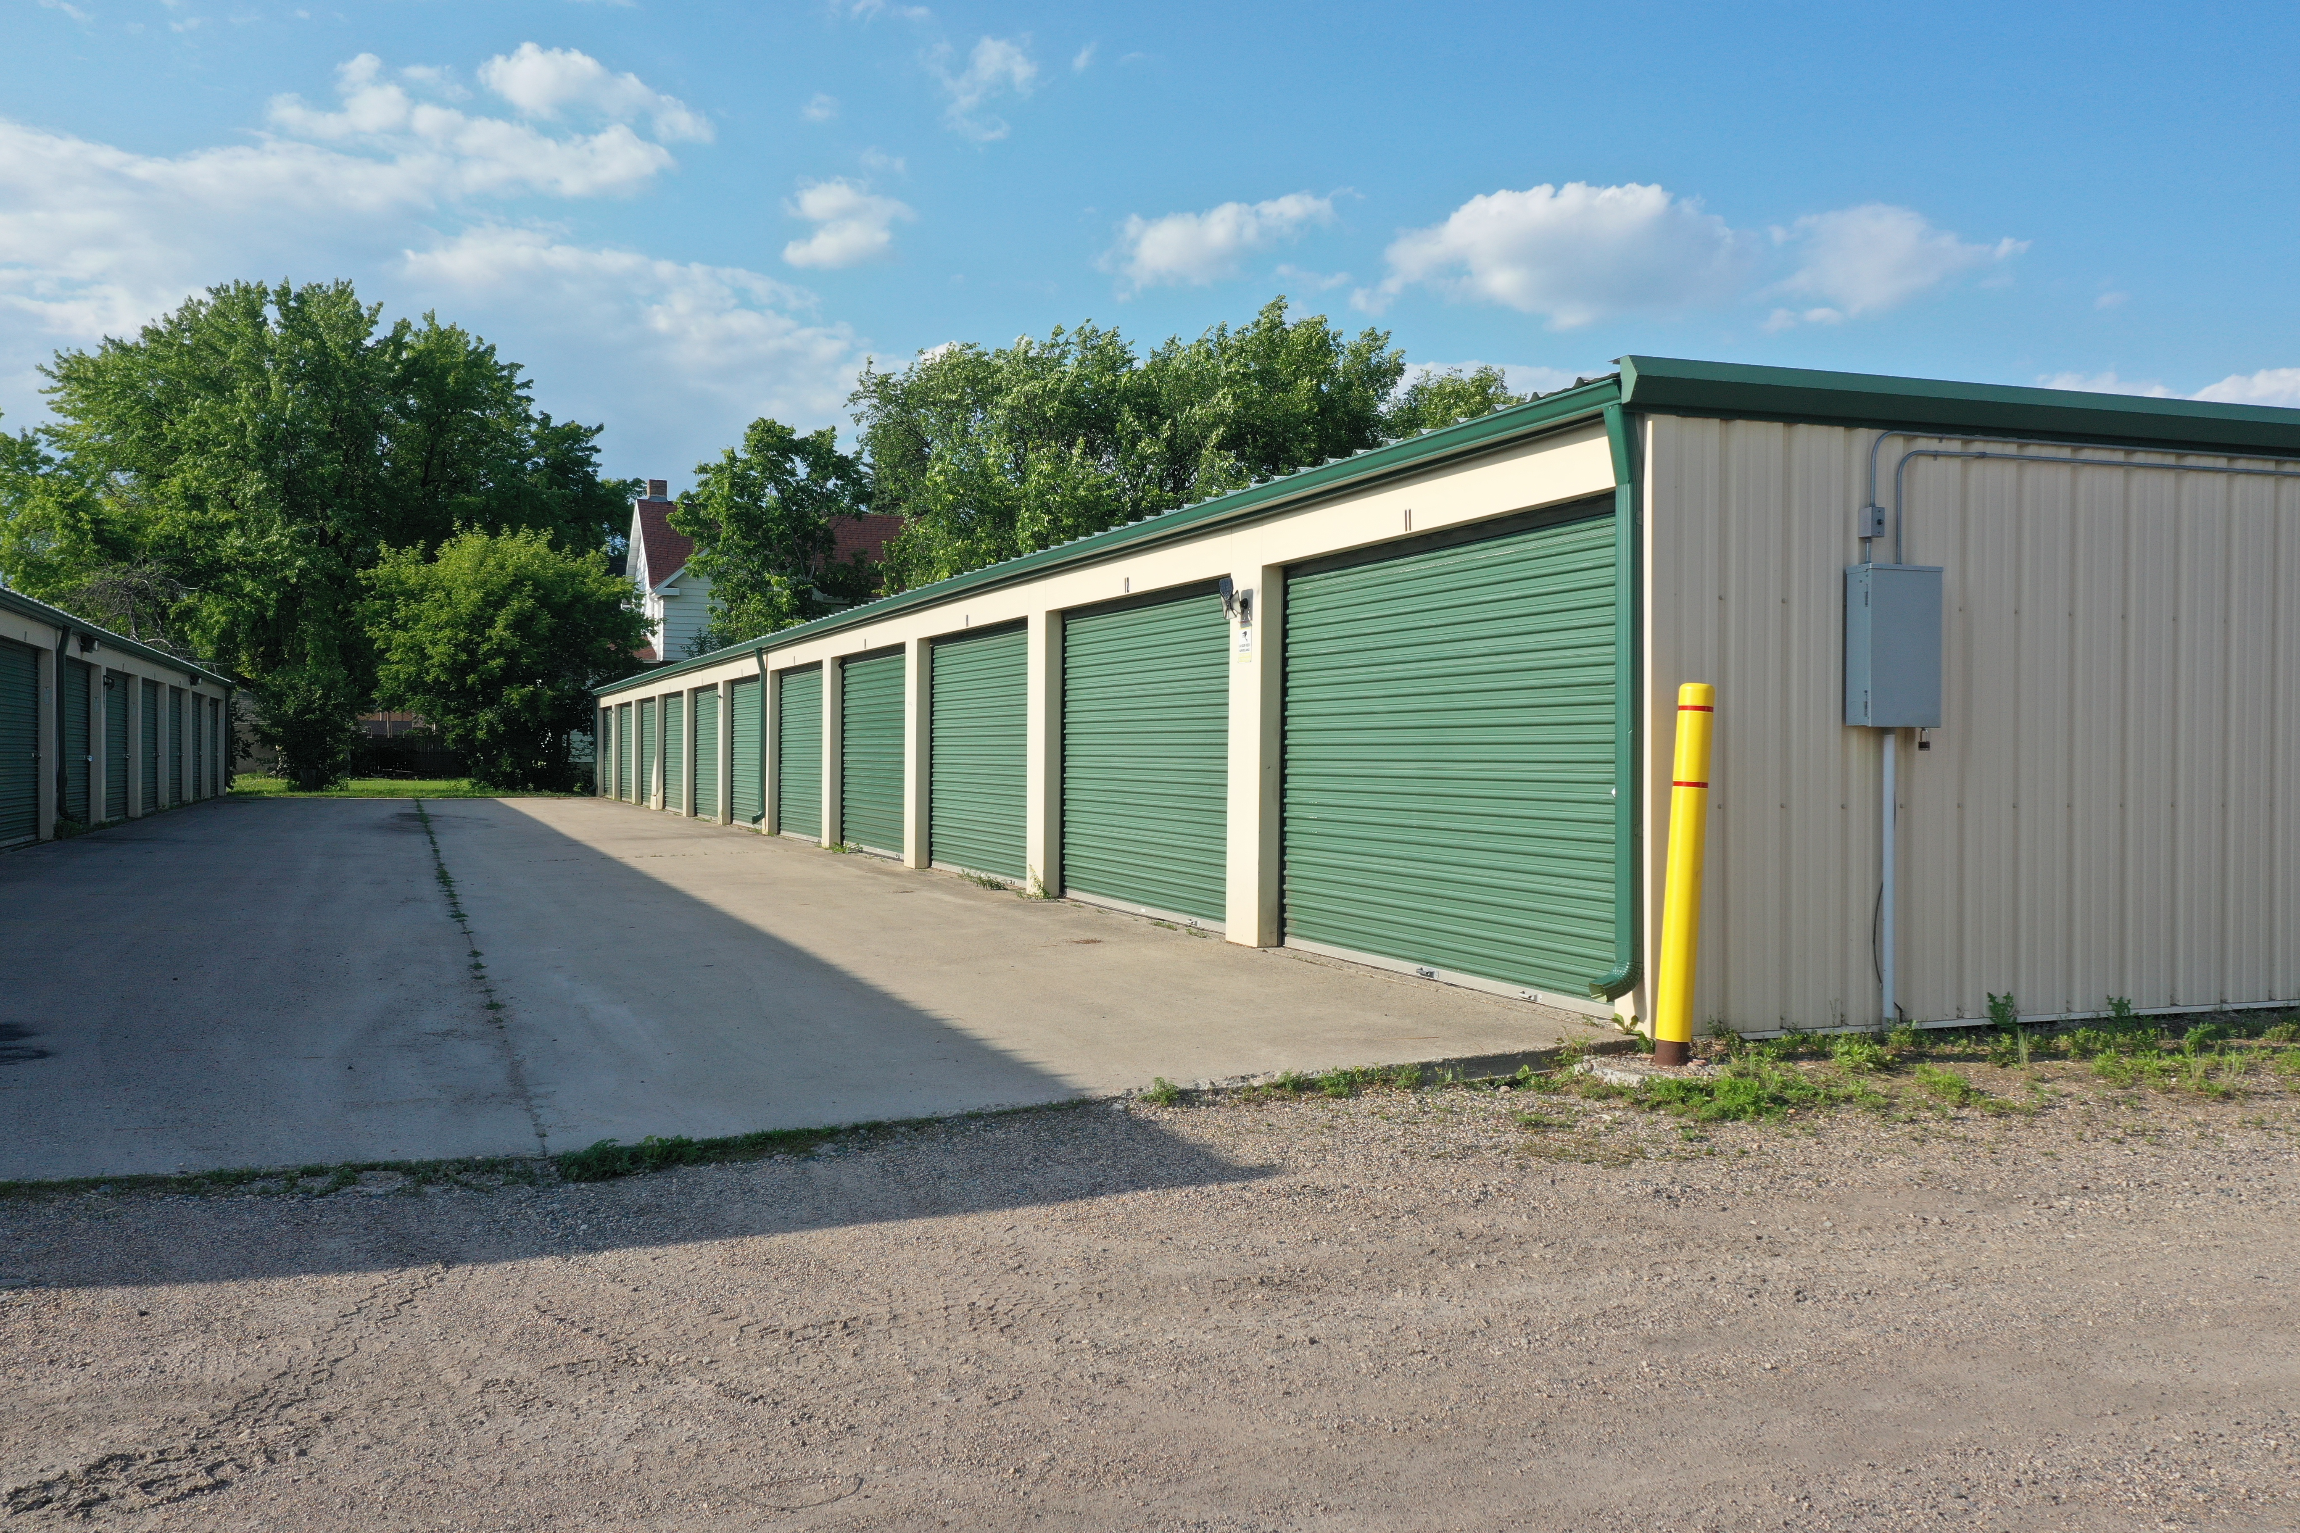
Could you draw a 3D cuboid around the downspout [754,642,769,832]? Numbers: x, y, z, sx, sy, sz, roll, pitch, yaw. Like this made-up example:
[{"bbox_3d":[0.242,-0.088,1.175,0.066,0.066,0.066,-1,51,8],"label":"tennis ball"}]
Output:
[{"bbox_3d":[-5.209,-0.394,23.834,0.190,2.360,0.100,0,1,-23],"label":"downspout"}]

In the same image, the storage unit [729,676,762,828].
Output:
[{"bbox_3d":[-5.682,-0.167,25.594,0.100,2.130,3.240,0,1,-23],"label":"storage unit"}]

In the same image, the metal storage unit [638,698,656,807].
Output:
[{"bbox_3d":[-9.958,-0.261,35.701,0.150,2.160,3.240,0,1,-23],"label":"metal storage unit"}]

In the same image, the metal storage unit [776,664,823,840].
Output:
[{"bbox_3d":[-4.267,-0.139,22.221,0.100,2.130,3.240,0,1,-23],"label":"metal storage unit"}]

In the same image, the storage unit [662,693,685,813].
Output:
[{"bbox_3d":[-8.514,-0.223,32.340,0.100,2.130,3.240,0,1,-23],"label":"storage unit"}]

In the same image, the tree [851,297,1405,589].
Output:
[{"bbox_3d":[-0.506,-5.258,43.931,13.200,12.220,9.500,1,1,0],"label":"tree"}]

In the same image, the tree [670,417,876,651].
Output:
[{"bbox_3d":[-10.692,-4.570,50.940,6.200,10.590,5.800,1,1,0],"label":"tree"}]

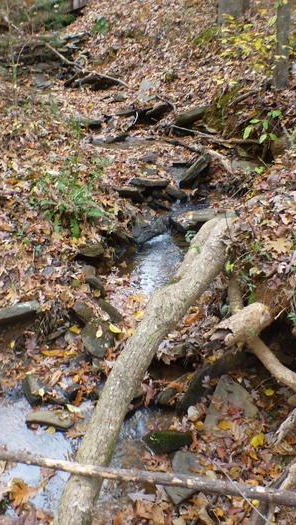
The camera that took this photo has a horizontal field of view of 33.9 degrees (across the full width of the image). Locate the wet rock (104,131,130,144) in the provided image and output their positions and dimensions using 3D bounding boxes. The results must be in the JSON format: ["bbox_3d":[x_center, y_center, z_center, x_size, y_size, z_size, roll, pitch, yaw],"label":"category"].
[{"bbox_3d":[-0.352,-1.442,5.600,0.290,0.130,0.200,0,19,0],"label":"wet rock"}]

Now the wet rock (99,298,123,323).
[{"bbox_3d":[-0.194,0.246,2.500,0.075,0.060,0.183,-14,32,-34],"label":"wet rock"}]

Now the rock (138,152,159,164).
[{"bbox_3d":[0.006,-1.200,5.600,0.220,0.080,0.180,0,29,0],"label":"rock"}]

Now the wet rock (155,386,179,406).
[{"bbox_3d":[0.105,0.759,2.750,0.135,0.075,0.110,0,21,0],"label":"wet rock"}]

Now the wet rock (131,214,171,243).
[{"bbox_3d":[0.028,-0.265,3.900,0.300,0.170,0.250,0,19,0],"label":"wet rock"}]

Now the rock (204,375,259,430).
[{"bbox_3d":[0.456,0.764,2.650,0.270,0.080,0.310,0,39,0],"label":"rock"}]

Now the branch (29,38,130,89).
[{"bbox_3d":[-0.980,-2.759,6.700,1.931,0.120,0.200,33,33,24],"label":"branch"}]

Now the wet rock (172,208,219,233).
[{"bbox_3d":[0.431,-0.381,4.400,0.410,0.110,0.260,0,21,0],"label":"wet rock"}]

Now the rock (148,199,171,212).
[{"bbox_3d":[0.110,-0.546,4.650,0.200,0.080,0.150,0,21,0],"label":"rock"}]

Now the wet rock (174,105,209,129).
[{"bbox_3d":[0.538,-1.805,6.000,0.400,0.220,0.250,0,19,0],"label":"wet rock"}]

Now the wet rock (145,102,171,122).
[{"bbox_3d":[0.121,-1.916,6.200,0.320,0.220,0.250,0,19,0],"label":"wet rock"}]

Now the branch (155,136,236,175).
[{"bbox_3d":[0.411,-0.963,4.350,0.140,0.080,0.896,-19,41,-43],"label":"branch"}]

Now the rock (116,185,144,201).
[{"bbox_3d":[-0.175,-0.700,4.850,0.270,0.110,0.200,0,21,0],"label":"rock"}]

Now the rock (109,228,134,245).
[{"bbox_3d":[-0.169,-0.166,3.100,0.170,0.070,0.140,0,19,0],"label":"rock"}]

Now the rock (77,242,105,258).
[{"bbox_3d":[-0.468,-0.098,3.950,0.215,0.080,0.160,0,21,0],"label":"rock"}]

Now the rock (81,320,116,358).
[{"bbox_3d":[-0.286,0.436,2.750,0.190,0.140,0.170,0,19,0],"label":"rock"}]

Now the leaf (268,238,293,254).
[{"bbox_3d":[0.718,-0.087,2.650,0.140,0.030,0.110,-13,32,0],"label":"leaf"}]

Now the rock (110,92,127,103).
[{"bbox_3d":[-0.419,-2.346,6.900,0.220,0.110,0.200,0,19,0],"label":"rock"}]

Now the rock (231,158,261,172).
[{"bbox_3d":[0.834,-0.830,4.150,0.280,0.090,0.200,0,19,0],"label":"rock"}]

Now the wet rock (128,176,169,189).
[{"bbox_3d":[0.005,-0.775,4.700,0.380,0.080,0.220,0,19,0],"label":"wet rock"}]

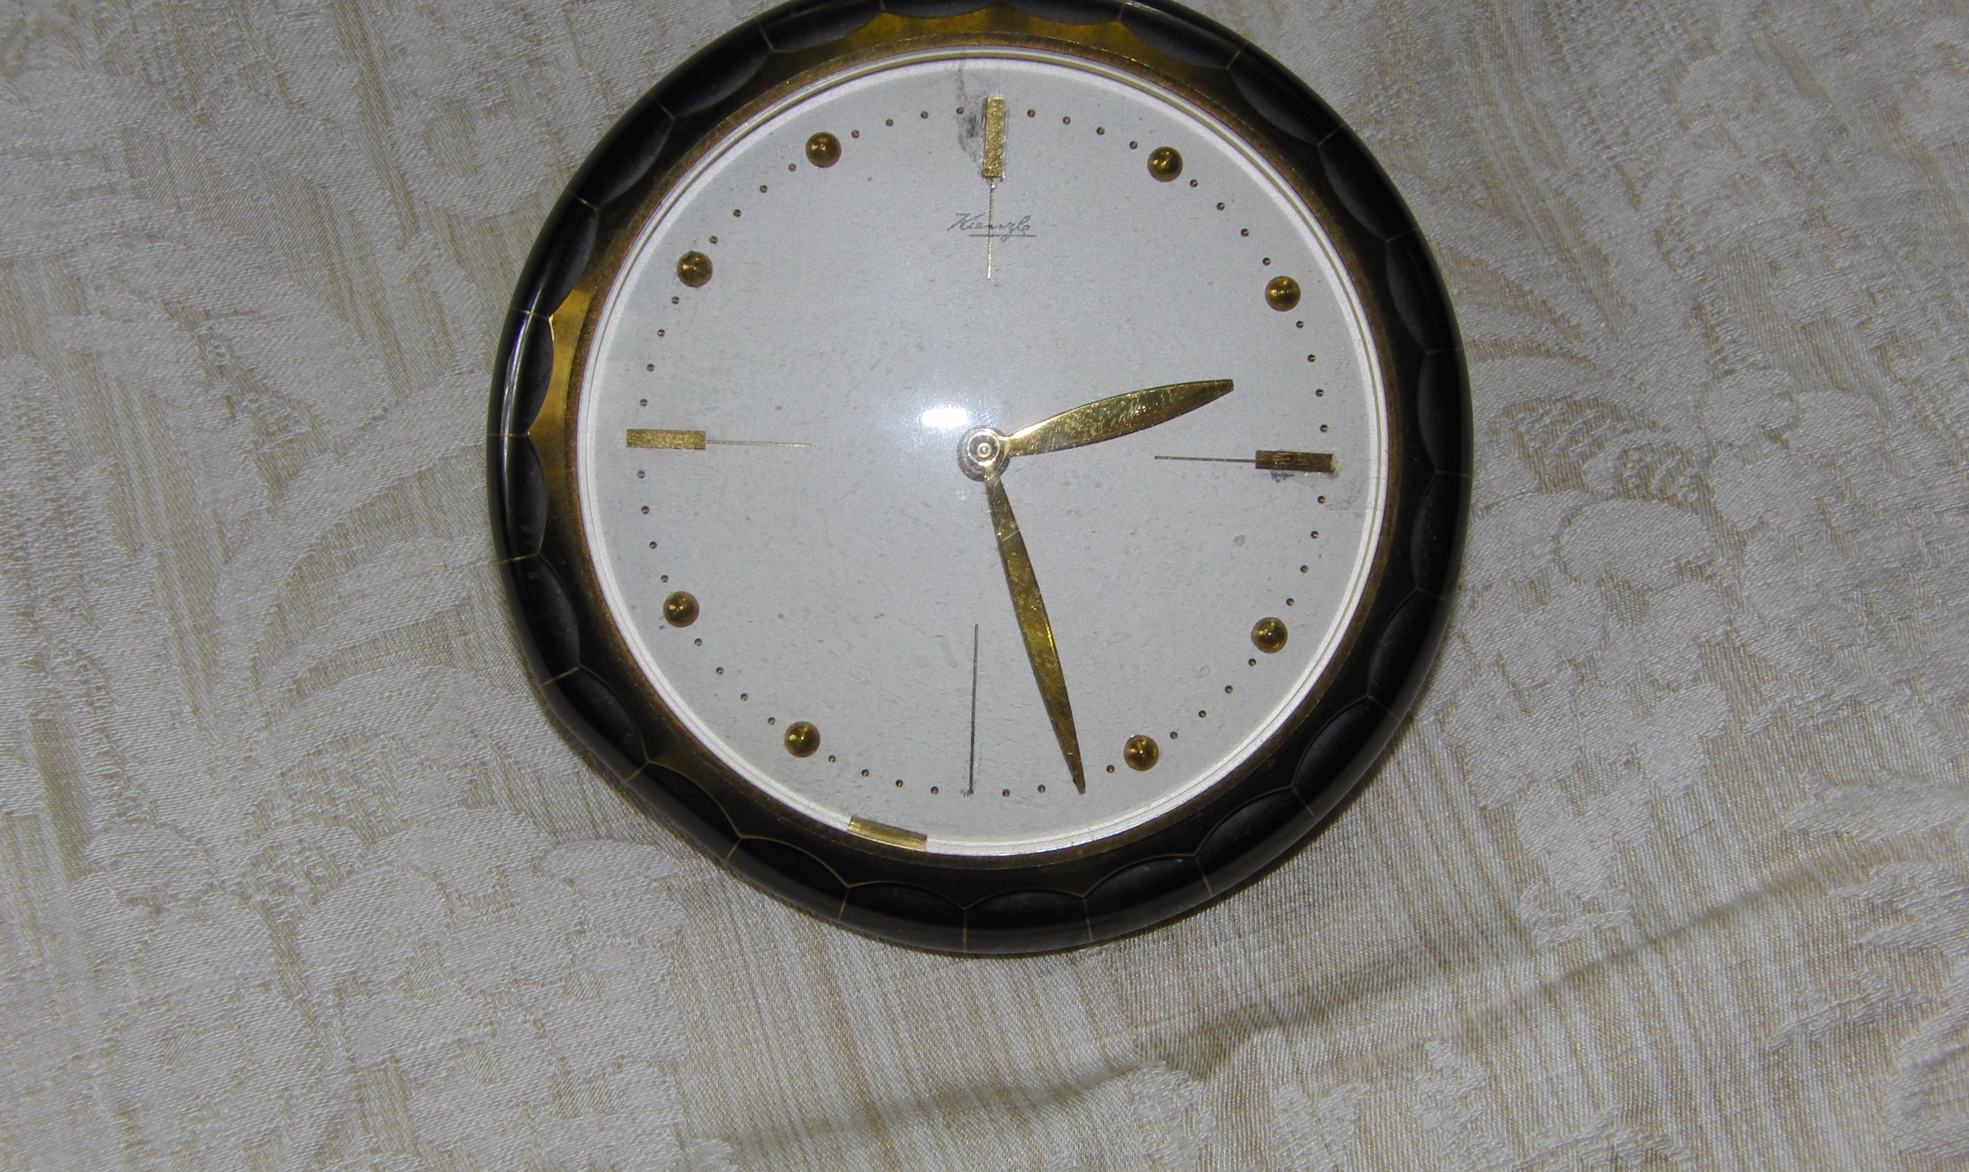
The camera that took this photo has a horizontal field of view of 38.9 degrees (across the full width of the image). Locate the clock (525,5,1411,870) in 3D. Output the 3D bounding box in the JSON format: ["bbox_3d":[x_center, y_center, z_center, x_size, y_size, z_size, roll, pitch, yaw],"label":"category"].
[{"bbox_3d":[-0.001,-0.022,0.437,0.138,0.029,0.138,2,89,-1],"label":"clock"}]

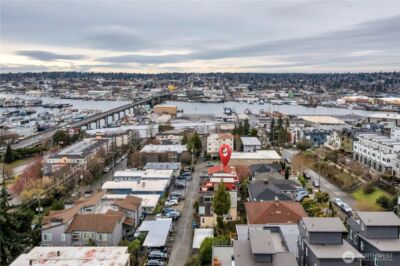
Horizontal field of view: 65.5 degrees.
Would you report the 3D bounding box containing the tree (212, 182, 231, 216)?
[{"bbox_3d":[6.562,20.660,94.853,5.100,12.600,5.100,0,11,0],"label":"tree"}]

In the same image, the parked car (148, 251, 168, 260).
[{"bbox_3d":[-9.887,29.329,74.047,4.650,1.600,1.880,1,10,3],"label":"parked car"}]

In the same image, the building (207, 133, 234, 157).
[{"bbox_3d":[12.844,7.038,192.753,16.000,13.600,14.000,1,10,3],"label":"building"}]

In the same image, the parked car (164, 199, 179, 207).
[{"bbox_3d":[-10.054,25.047,110.420,4.600,1.500,1.850,-2,11,-10],"label":"parked car"}]

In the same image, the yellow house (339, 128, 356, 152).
[{"bbox_3d":[81.761,3.784,170.545,7.500,11.300,8.500,0,11,2],"label":"yellow house"}]

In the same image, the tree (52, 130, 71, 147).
[{"bbox_3d":[-104.951,3.133,235.515,11.000,11.000,11.000,0,11,0],"label":"tree"}]

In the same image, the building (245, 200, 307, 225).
[{"bbox_3d":[21.428,23.187,86.026,17.000,8.000,14.500,1,10,3],"label":"building"}]

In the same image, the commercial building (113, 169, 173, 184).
[{"bbox_3d":[-22.350,19.410,125.690,22.500,6.000,12.000,0,10,2],"label":"commercial building"}]

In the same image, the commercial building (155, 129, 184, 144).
[{"bbox_3d":[-19.340,4.190,217.150,20.800,9.800,18.500,0,10,2],"label":"commercial building"}]

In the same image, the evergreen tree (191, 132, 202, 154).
[{"bbox_3d":[-1.500,6.260,189.530,7.200,14.000,7.000,0,10,2],"label":"evergreen tree"}]

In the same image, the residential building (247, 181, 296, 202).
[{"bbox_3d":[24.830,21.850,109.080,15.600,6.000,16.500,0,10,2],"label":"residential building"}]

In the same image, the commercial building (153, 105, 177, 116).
[{"bbox_3d":[-60.712,-39.479,545.645,38.000,15.500,34.000,1,10,3],"label":"commercial building"}]

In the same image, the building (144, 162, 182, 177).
[{"bbox_3d":[-17.585,18.079,148.235,16.800,4.600,11.500,1,10,3],"label":"building"}]

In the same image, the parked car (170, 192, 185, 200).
[{"bbox_3d":[-8.230,23.400,113.350,4.600,1.600,1.900,0,10,2],"label":"parked car"}]

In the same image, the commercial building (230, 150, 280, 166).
[{"bbox_3d":[28.130,14.200,166.050,26.500,5.200,19.500,0,10,2],"label":"commercial building"}]

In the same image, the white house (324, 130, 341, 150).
[{"bbox_3d":[76.456,3.703,178.667,8.000,10.000,7.800,0,11,2],"label":"white house"}]

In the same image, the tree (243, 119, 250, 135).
[{"bbox_3d":[38.971,-2.571,259.032,6.000,15.000,6.000,1,10,3],"label":"tree"}]

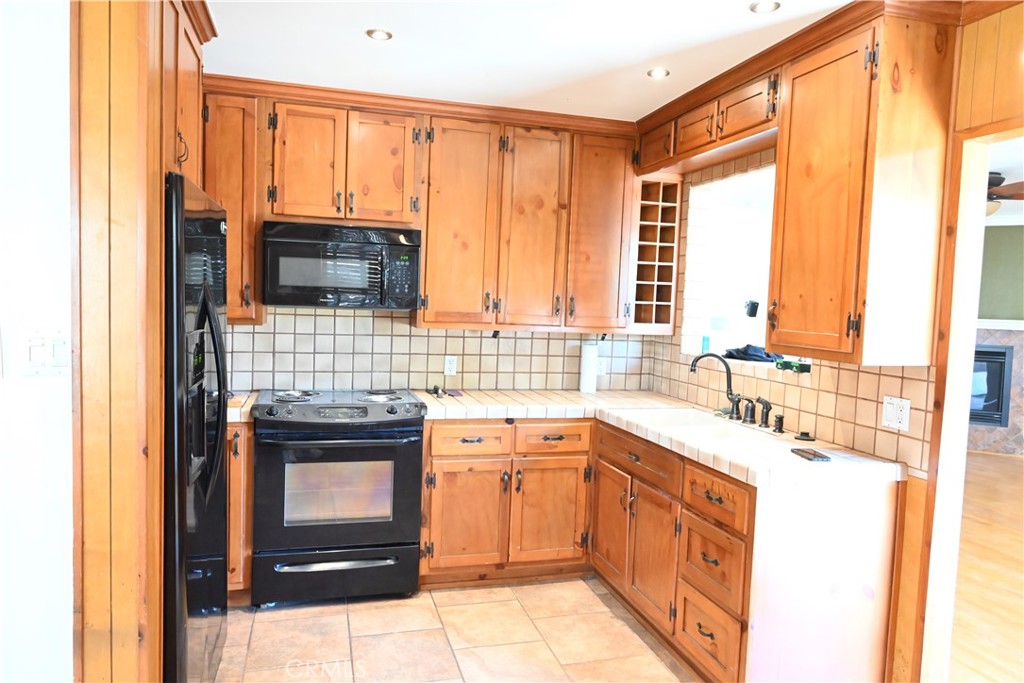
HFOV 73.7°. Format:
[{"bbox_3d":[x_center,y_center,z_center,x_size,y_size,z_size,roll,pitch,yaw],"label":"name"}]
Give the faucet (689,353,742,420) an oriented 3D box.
[{"bbox_3d":[0.971,0.210,3.220,0.260,0.305,0.062,2,3,-5],"label":"faucet"}]

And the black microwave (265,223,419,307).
[{"bbox_3d":[-0.897,-0.388,3.623,0.764,0.405,0.391,1,4,-16],"label":"black microwave"}]

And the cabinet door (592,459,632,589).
[{"bbox_3d":[0.496,0.887,3.380,0.020,0.542,0.405,1,4,-16],"label":"cabinet door"}]

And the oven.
[{"bbox_3d":[-0.869,0.743,3.453,0.775,0.928,0.645,1,4,-15],"label":"oven"}]

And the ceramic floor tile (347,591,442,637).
[{"bbox_3d":[-0.549,1.253,3.154,0.402,0.010,0.402,1,4,-16],"label":"ceramic floor tile"}]

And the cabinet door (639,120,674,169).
[{"bbox_3d":[0.763,-1.029,3.581,0.022,0.186,0.345,1,4,-15],"label":"cabinet door"}]

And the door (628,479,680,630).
[{"bbox_3d":[0.623,0.916,2.963,0.024,0.540,0.420,1,4,-16],"label":"door"}]

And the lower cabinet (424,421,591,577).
[{"bbox_3d":[-0.089,0.760,3.703,0.865,0.783,0.585,1,4,-15],"label":"lower cabinet"}]

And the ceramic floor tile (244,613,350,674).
[{"bbox_3d":[-0.883,1.259,2.858,0.399,0.010,0.403,1,4,-16],"label":"ceramic floor tile"}]

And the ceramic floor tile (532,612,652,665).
[{"bbox_3d":[0.334,1.296,2.986,0.393,0.010,0.405,1,4,-16],"label":"ceramic floor tile"}]

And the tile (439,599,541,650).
[{"bbox_3d":[-0.106,1.267,3.051,0.389,0.012,0.397,1,4,-15],"label":"tile"}]

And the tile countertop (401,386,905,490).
[{"bbox_3d":[0.411,0.390,3.209,1.544,0.054,2.003,1,4,-16],"label":"tile countertop"}]

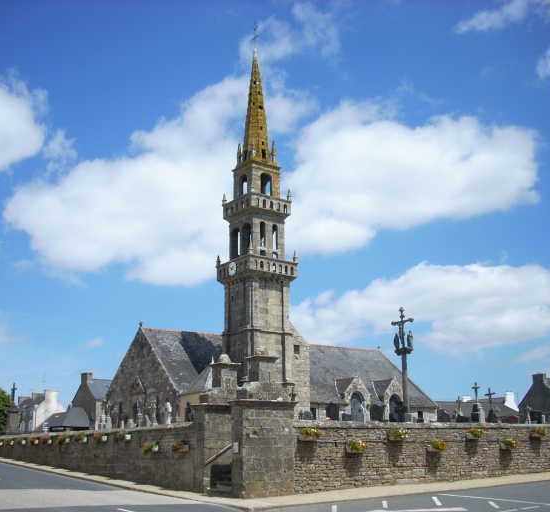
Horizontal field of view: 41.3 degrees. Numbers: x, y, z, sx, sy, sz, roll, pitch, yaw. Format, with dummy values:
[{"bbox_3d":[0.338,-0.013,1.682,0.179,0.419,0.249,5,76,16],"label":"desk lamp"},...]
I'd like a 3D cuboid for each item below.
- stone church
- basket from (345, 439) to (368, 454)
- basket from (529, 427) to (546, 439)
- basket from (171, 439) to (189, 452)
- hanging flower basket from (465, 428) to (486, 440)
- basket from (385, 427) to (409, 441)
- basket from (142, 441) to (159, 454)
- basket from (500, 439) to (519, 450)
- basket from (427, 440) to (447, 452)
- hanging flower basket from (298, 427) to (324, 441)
[{"bbox_3d":[1.876,0.961,67.233,27.352,31.904,19.136,10,-17,-34],"label":"stone church"},{"bbox_3d":[2.635,6.160,23.578,0.660,0.474,0.420,10,-17,-34],"label":"basket"},{"bbox_3d":[10.504,7.063,29.180,0.660,0.455,0.420,10,-17,-34],"label":"basket"},{"bbox_3d":[-3.208,6.366,24.498,0.420,0.450,0.660,10,-17,-34],"label":"basket"},{"bbox_3d":[7.382,6.605,26.982,0.660,0.438,0.420,10,-17,-34],"label":"hanging flower basket"},{"bbox_3d":[4.117,6.015,24.711,0.660,0.452,0.420,10,-17,-34],"label":"basket"},{"bbox_3d":[-4.470,6.875,26.180,0.420,0.466,0.660,10,-17,-34],"label":"basket"},{"bbox_3d":[9.015,7.246,28.032,0.660,0.446,0.420,10,-17,-34],"label":"basket"},{"bbox_3d":[5.693,6.715,25.704,0.660,0.427,0.420,10,-17,-34],"label":"basket"},{"bbox_3d":[1.133,5.508,22.627,0.660,0.433,0.420,10,-17,-34],"label":"hanging flower basket"}]

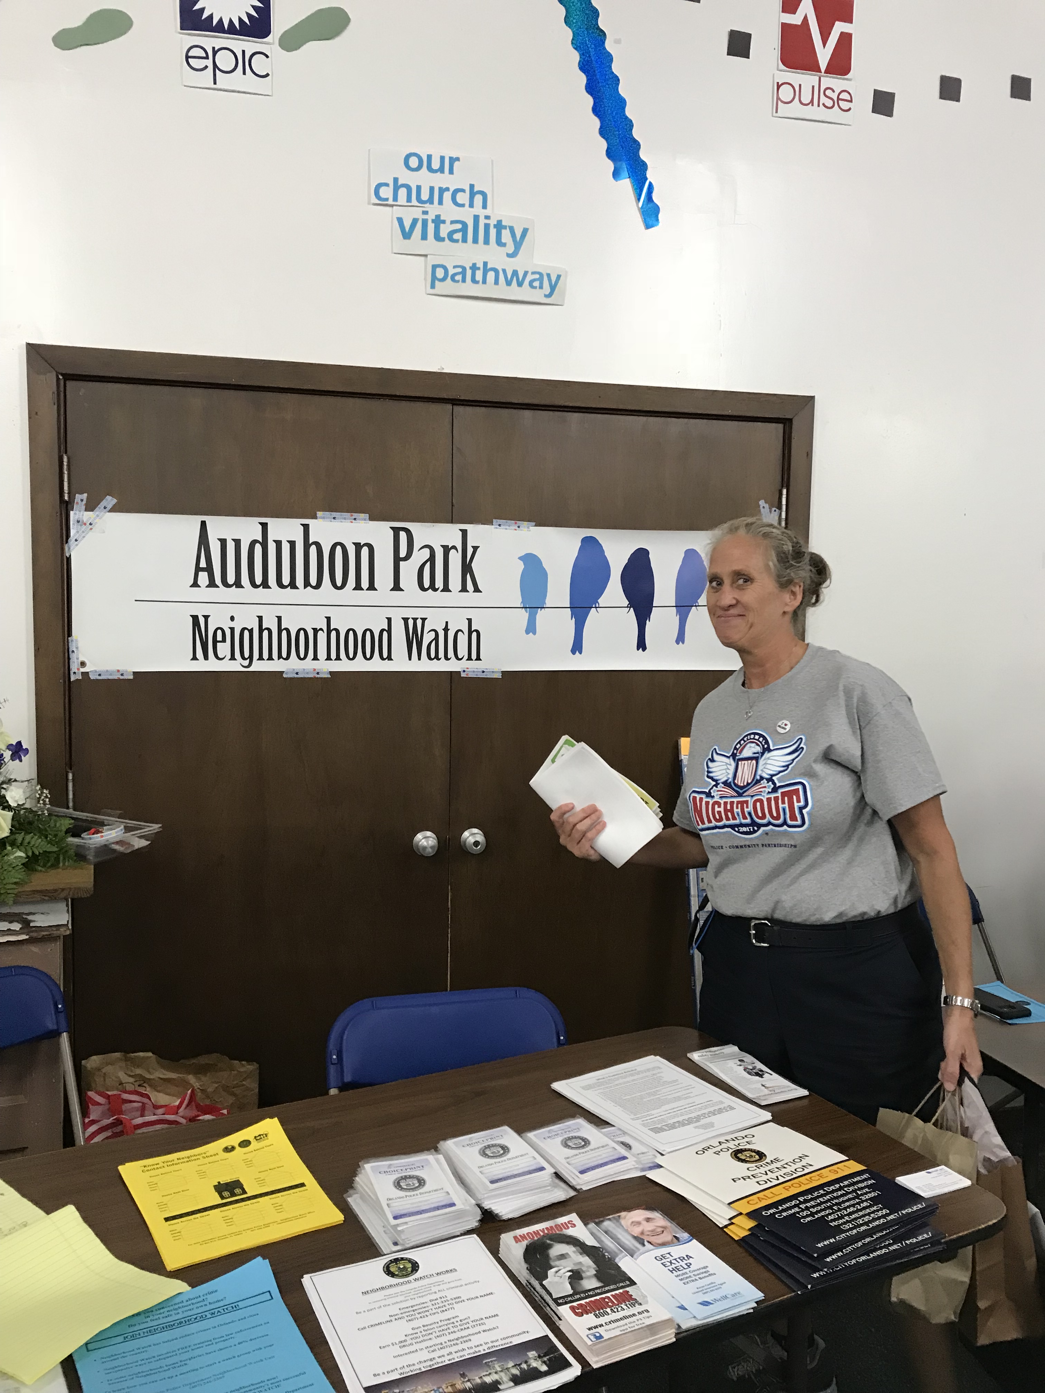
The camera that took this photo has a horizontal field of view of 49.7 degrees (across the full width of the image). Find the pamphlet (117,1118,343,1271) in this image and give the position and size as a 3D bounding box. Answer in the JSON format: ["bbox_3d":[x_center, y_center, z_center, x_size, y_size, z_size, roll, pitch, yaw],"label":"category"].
[{"bbox_3d":[-0.398,0.658,1.509,0.222,0.018,0.285,-2,5,-31],"label":"pamphlet"}]

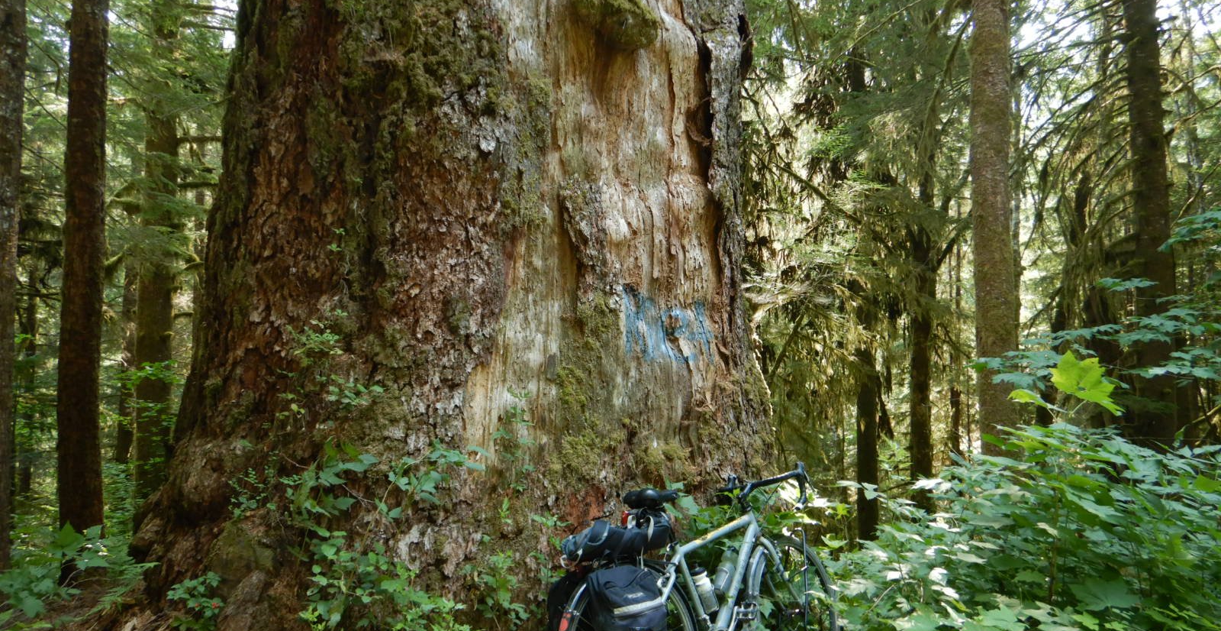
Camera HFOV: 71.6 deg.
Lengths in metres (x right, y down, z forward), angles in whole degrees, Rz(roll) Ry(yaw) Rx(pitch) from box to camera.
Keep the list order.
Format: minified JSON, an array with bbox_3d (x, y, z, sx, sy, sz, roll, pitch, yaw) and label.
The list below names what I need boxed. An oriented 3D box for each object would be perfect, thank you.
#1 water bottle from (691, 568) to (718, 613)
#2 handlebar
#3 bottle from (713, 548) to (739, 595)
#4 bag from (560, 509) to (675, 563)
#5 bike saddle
[{"bbox_3d":[0.388,1.132,3.493,0.074,0.200,0.074,-17,-3,-44],"label":"water bottle"},{"bbox_3d":[0.688,0.803,3.887,0.160,0.205,0.440,6,-19,-41],"label":"handlebar"},{"bbox_3d":[0.494,1.085,3.607,0.074,0.200,0.074,-22,-60,45],"label":"bottle"},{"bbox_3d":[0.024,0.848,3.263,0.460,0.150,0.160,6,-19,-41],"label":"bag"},{"bbox_3d":[0.190,0.741,3.453,0.270,0.075,0.150,6,-19,-41],"label":"bike saddle"}]

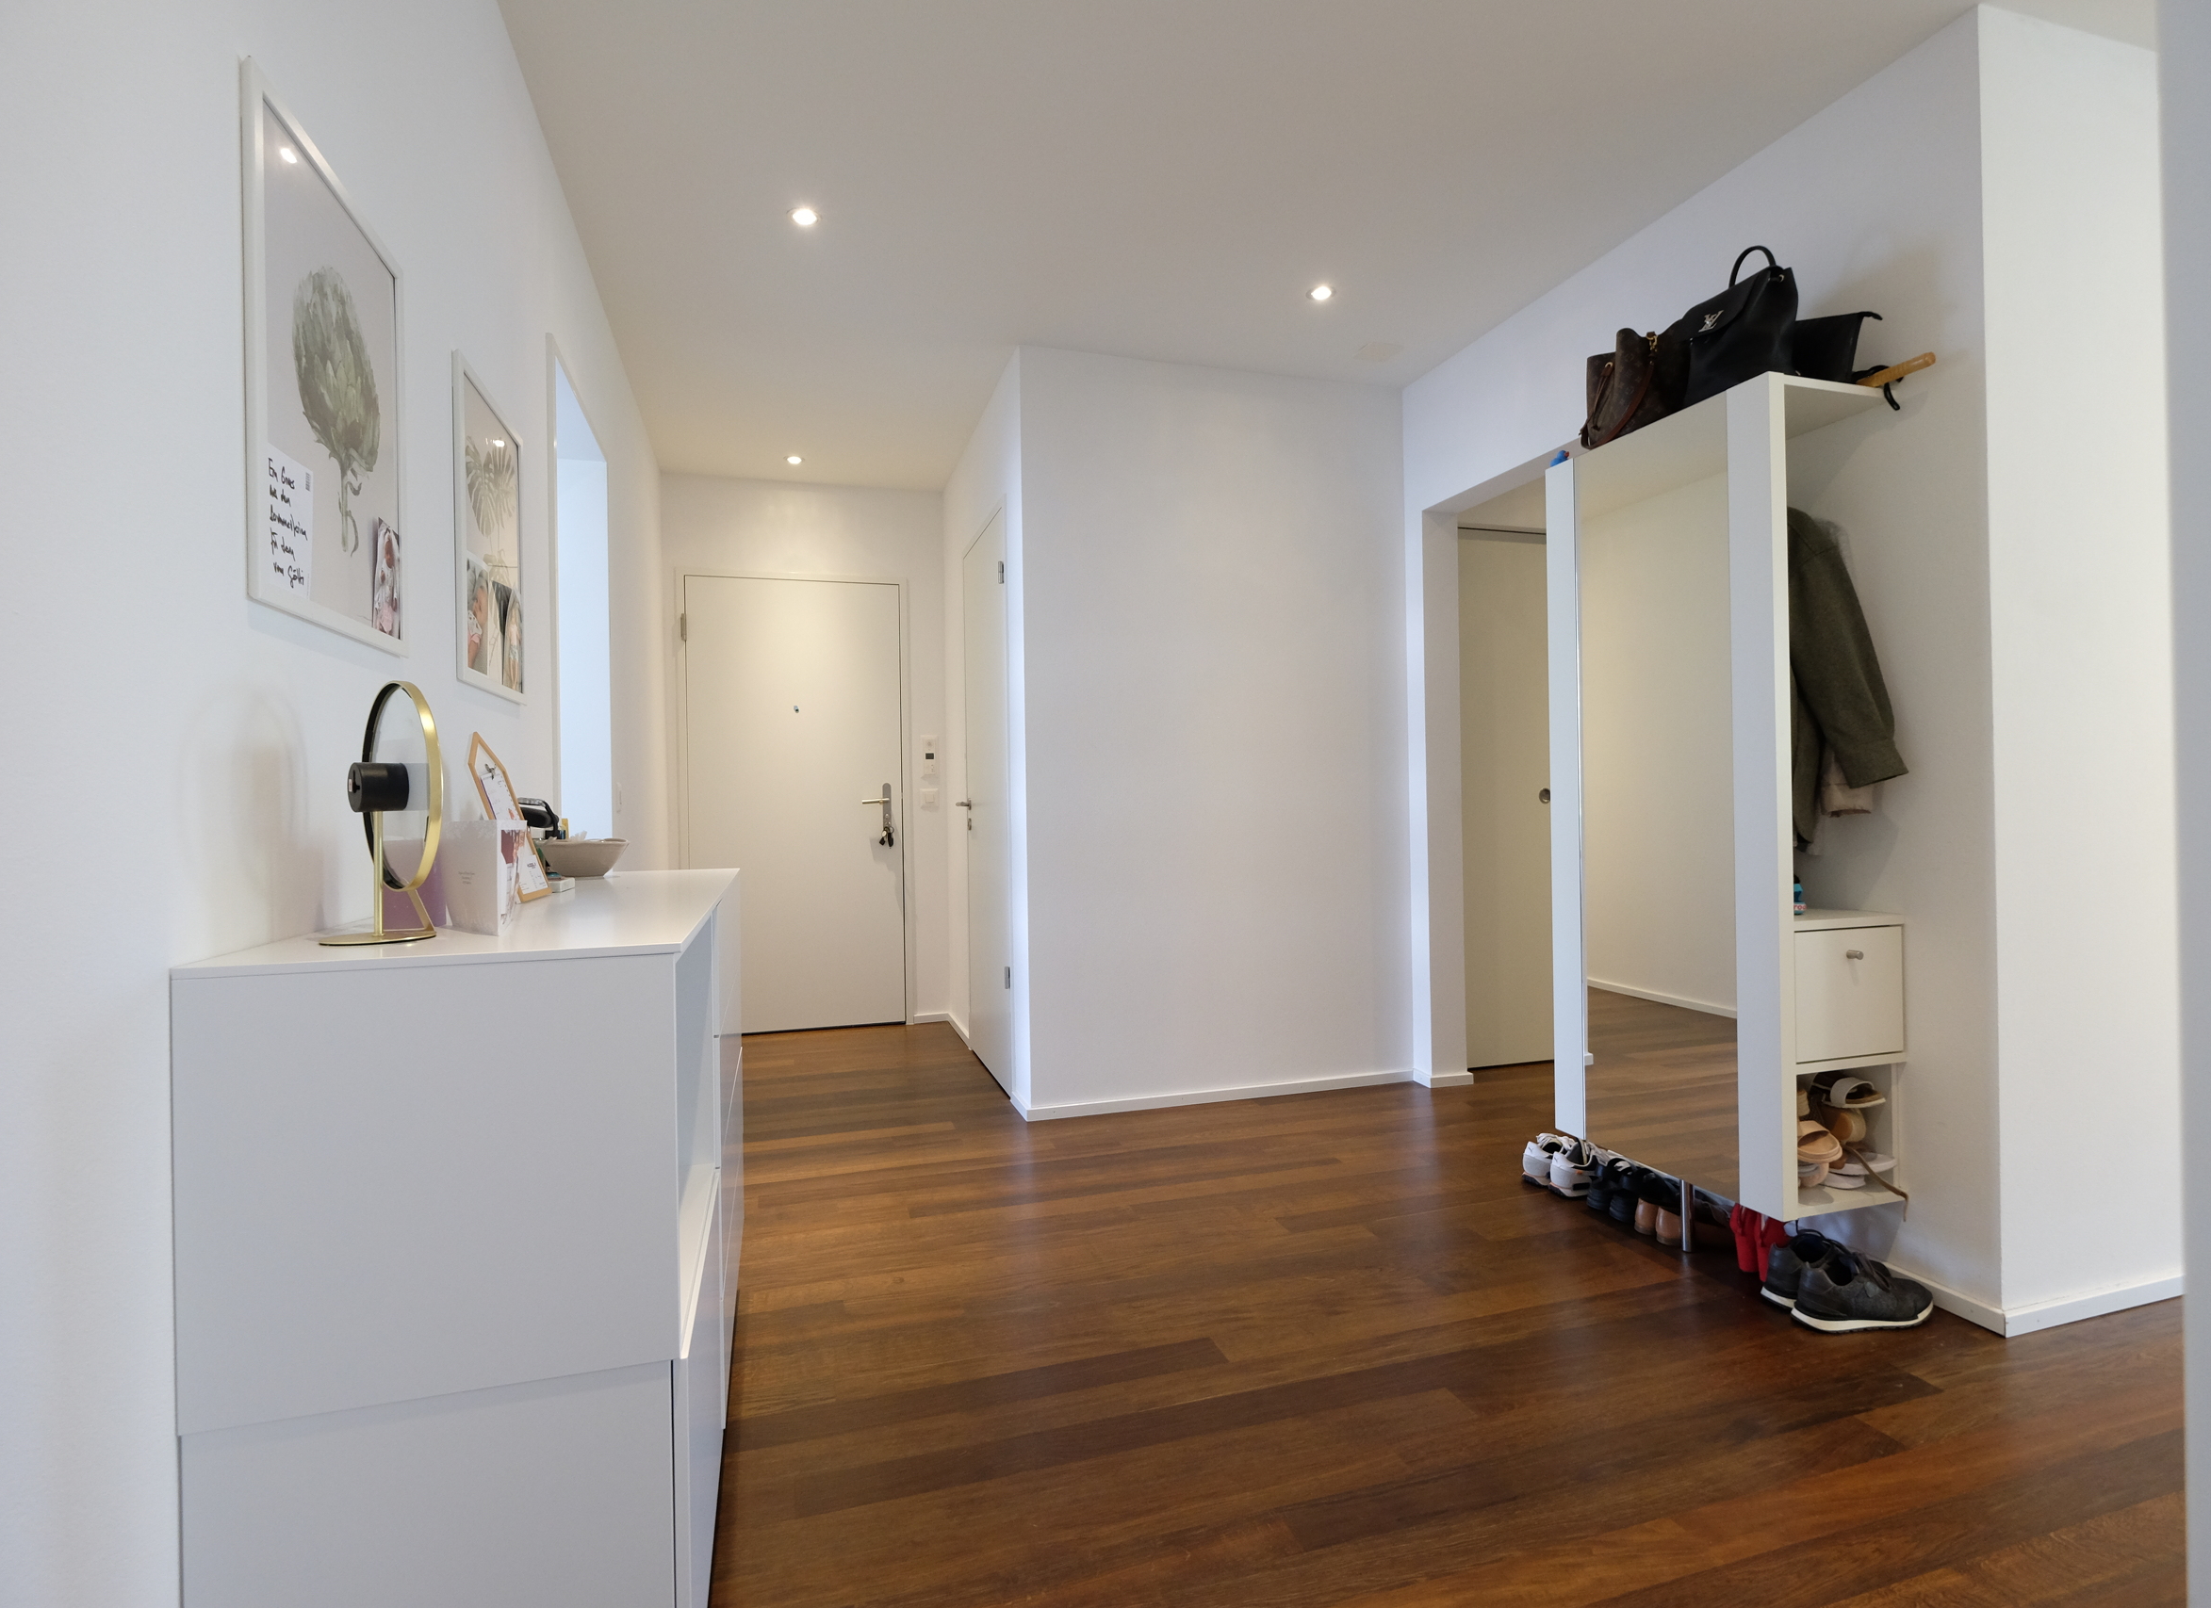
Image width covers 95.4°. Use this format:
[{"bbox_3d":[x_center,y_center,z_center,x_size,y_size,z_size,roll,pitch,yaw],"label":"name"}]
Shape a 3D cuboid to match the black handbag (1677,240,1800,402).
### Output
[{"bbox_3d":[1.296,-0.967,2.100,0.125,0.277,0.265,-1,0,-18],"label":"black handbag"}]

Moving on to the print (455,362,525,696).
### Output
[{"bbox_3d":[-1.079,-0.454,1.770,0.015,0.522,0.408,-1,0,-18],"label":"print"}]

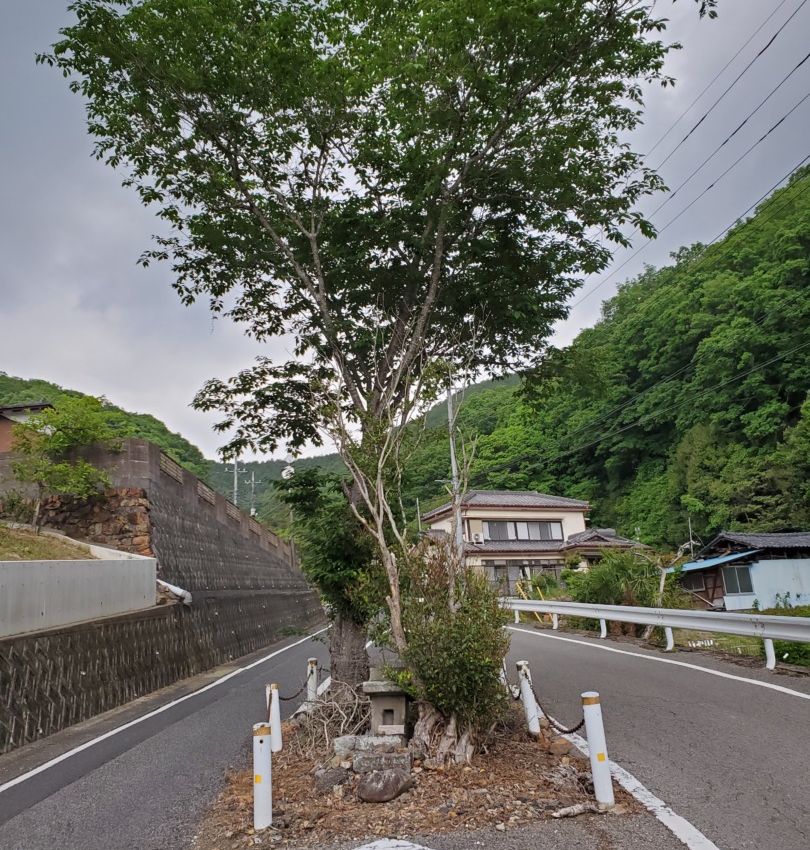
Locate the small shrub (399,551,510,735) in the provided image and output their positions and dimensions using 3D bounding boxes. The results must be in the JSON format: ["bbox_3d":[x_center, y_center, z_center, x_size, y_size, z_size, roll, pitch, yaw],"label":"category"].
[{"bbox_3d":[0.430,1.890,7.050,0.880,1.500,0.850,-5,-13,2],"label":"small shrub"}]

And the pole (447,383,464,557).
[{"bbox_3d":[2.402,3.154,38.197,0.300,10.630,0.300,-4,-13,3],"label":"pole"}]

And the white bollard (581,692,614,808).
[{"bbox_3d":[1.280,2.149,5.377,0.117,0.681,0.117,-7,-13,10],"label":"white bollard"}]

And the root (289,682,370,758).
[{"bbox_3d":[-0.744,2.941,8.100,0.800,0.620,0.700,-3,-13,-6],"label":"root"}]

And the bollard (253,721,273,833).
[{"bbox_3d":[-0.932,2.296,5.320,0.117,0.622,0.117,-1,-13,-10],"label":"bollard"}]

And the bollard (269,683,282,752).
[{"bbox_3d":[-1.362,3.075,8.522,0.117,0.641,0.117,-4,-13,-11],"label":"bollard"}]

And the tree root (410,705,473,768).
[{"bbox_3d":[0.325,2.614,6.850,0.540,0.480,0.450,-5,-13,1],"label":"tree root"}]

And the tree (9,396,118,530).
[{"bbox_3d":[-6.231,0.684,14.800,1.900,2.250,1.800,1,-14,-23],"label":"tree"}]

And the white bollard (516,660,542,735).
[{"bbox_3d":[1.302,2.845,8.479,0.117,0.705,0.117,-10,-13,5],"label":"white bollard"}]

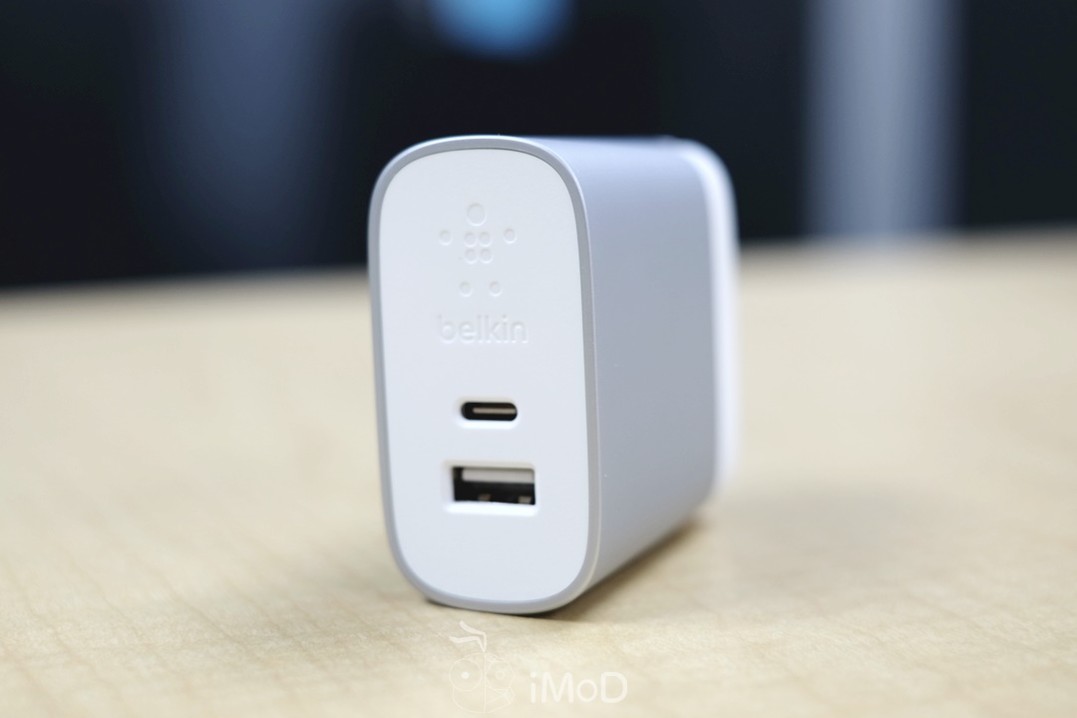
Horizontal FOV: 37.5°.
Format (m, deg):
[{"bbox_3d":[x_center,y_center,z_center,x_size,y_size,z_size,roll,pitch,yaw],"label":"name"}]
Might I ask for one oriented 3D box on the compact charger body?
[{"bbox_3d":[0.005,-0.001,0.249,0.034,0.067,0.066,1,8,24],"label":"compact charger body"}]

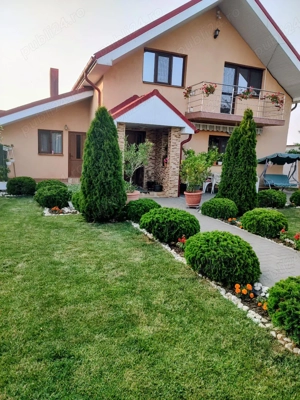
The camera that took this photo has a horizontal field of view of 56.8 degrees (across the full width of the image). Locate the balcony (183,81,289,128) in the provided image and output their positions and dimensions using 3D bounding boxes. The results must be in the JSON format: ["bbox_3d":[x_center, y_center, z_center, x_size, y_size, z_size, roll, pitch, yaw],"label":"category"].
[{"bbox_3d":[3.635,-3.893,11.672,4.080,1.300,1.300,-1,11,-19],"label":"balcony"}]

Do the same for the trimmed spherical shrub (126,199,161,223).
[{"bbox_3d":[-0.152,0.229,6.107,0.800,0.520,0.800,3,10,-1],"label":"trimmed spherical shrub"}]

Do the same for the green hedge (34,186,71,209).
[{"bbox_3d":[-2.561,-0.079,7.352,0.925,0.598,0.925,0,10,-19],"label":"green hedge"}]

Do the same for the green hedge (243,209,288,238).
[{"bbox_3d":[2.258,0.456,5.472,0.850,0.560,0.850,-1,11,-19],"label":"green hedge"}]

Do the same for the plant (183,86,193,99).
[{"bbox_3d":[1.560,-4.305,11.200,0.340,0.500,0.380,-1,11,-19],"label":"plant"}]

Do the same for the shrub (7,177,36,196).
[{"bbox_3d":[-3.810,-0.398,8.260,0.800,0.580,0.800,-1,11,-19],"label":"shrub"}]

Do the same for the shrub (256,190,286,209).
[{"bbox_3d":[4.024,-0.055,9.246,0.946,0.571,0.946,0,10,-19],"label":"shrub"}]

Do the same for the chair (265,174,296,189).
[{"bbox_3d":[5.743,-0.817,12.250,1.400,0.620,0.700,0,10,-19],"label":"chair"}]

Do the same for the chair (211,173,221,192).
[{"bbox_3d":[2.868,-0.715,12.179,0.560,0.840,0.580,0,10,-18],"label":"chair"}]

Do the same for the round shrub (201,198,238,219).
[{"bbox_3d":[1.792,0.219,7.154,0.937,0.481,0.937,0,10,-19],"label":"round shrub"}]

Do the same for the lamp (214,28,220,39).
[{"bbox_3d":[2.746,-6.805,11.353,0.170,0.360,0.210,-1,11,-19],"label":"lamp"}]

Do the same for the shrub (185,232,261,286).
[{"bbox_3d":[0.892,0.713,3.485,0.920,0.630,0.920,3,10,-1],"label":"shrub"}]

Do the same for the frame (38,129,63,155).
[{"bbox_3d":[-4.322,-2.516,12.069,1.009,1.068,0.120,0,10,-19],"label":"frame"}]

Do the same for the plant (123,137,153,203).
[{"bbox_3d":[-0.340,-0.900,8.499,0.980,2.064,0.900,0,10,-19],"label":"plant"}]

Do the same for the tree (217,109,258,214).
[{"bbox_3d":[2.437,-1.015,7.567,1.132,2.845,1.132,0,10,-19],"label":"tree"}]

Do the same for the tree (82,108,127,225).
[{"bbox_3d":[-1.012,-0.786,6.221,1.049,2.494,1.049,0,10,-19],"label":"tree"}]

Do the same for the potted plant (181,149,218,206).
[{"bbox_3d":[1.438,-0.653,8.205,1.100,1.660,1.000,5,11,10],"label":"potted plant"}]

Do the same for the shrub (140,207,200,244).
[{"bbox_3d":[0.367,0.441,5.024,1.079,0.580,1.079,0,10,-19],"label":"shrub"}]

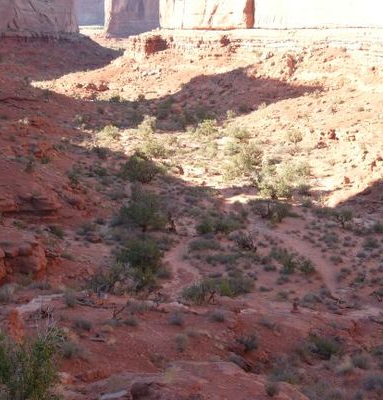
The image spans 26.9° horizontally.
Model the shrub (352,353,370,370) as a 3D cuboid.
[{"bbox_3d":[4.326,4.134,20.500,0.461,0.419,0.424,0,13,0],"label":"shrub"}]

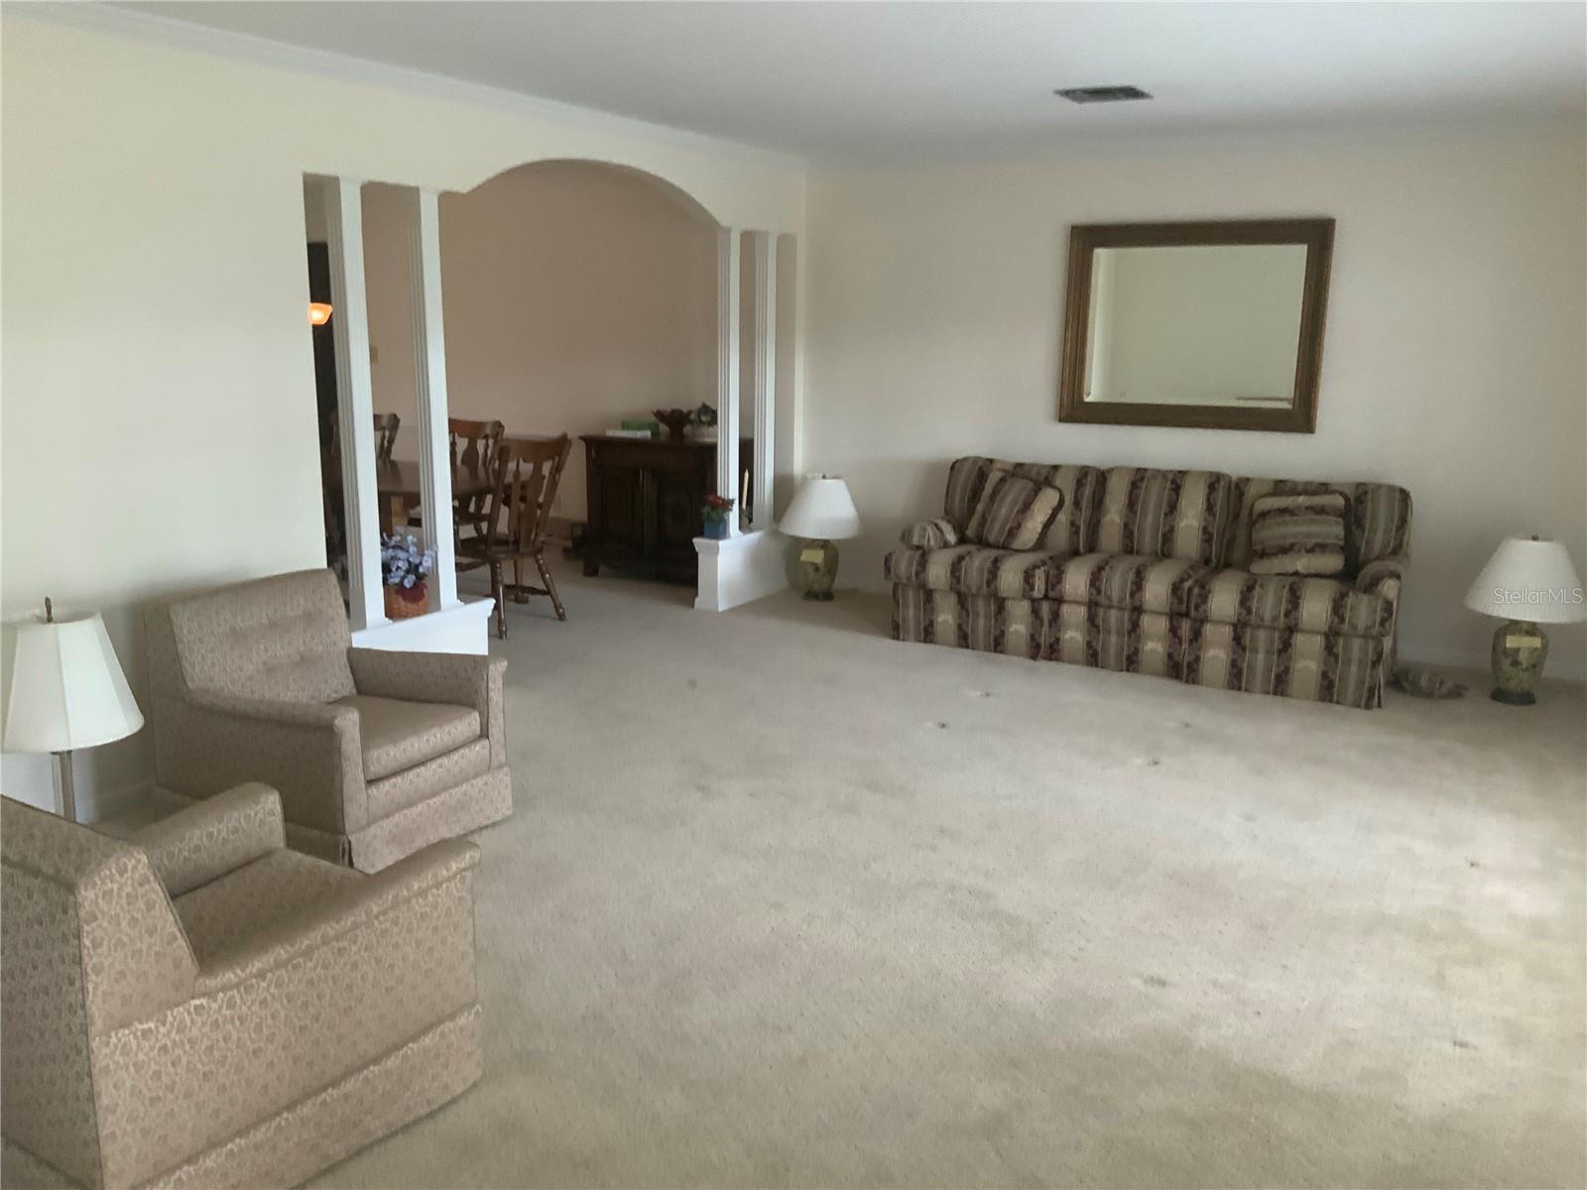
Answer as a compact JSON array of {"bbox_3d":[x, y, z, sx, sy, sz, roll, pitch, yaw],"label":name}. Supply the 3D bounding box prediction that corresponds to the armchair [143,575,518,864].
[{"bbox_3d":[-1.408,0.363,4.067,0.830,0.725,0.680,7,13,30],"label":"armchair"}]

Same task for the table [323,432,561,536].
[{"bbox_3d":[-2.198,-0.290,7.169,1.800,0.740,1.030,7,13,30],"label":"table"}]

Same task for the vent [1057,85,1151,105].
[{"bbox_3d":[1.237,-1.974,5.265,0.305,0.020,0.295,7,13,30],"label":"vent"}]

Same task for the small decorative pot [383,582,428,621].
[{"bbox_3d":[-1.562,0.011,5.356,0.180,0.135,0.180,0,12,0],"label":"small decorative pot"}]

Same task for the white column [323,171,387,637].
[{"bbox_3d":[-1.640,-0.690,4.985,0.088,1.655,0.097,7,13,30],"label":"white column"}]

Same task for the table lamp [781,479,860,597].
[{"bbox_3d":[0.155,-0.318,7.561,0.460,0.680,0.460,0,12,0],"label":"table lamp"}]

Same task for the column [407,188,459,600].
[{"bbox_3d":[-1.446,-0.754,5.307,0.088,1.655,0.097,7,13,30],"label":"column"}]

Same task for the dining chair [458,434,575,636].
[{"bbox_3d":[-1.486,-0.317,6.807,0.550,0.955,0.500,7,13,30],"label":"dining chair"}]

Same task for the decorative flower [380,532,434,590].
[{"bbox_3d":[-1.560,-0.146,5.324,0.240,0.240,0.250,7,13,30],"label":"decorative flower"}]

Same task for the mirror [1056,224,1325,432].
[{"bbox_3d":[1.951,-1.317,6.548,1.265,0.995,0.050,7,13,30],"label":"mirror"}]

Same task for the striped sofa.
[{"bbox_3d":[1.664,-0.146,6.327,2.260,0.850,0.930,7,13,30],"label":"striped sofa"}]

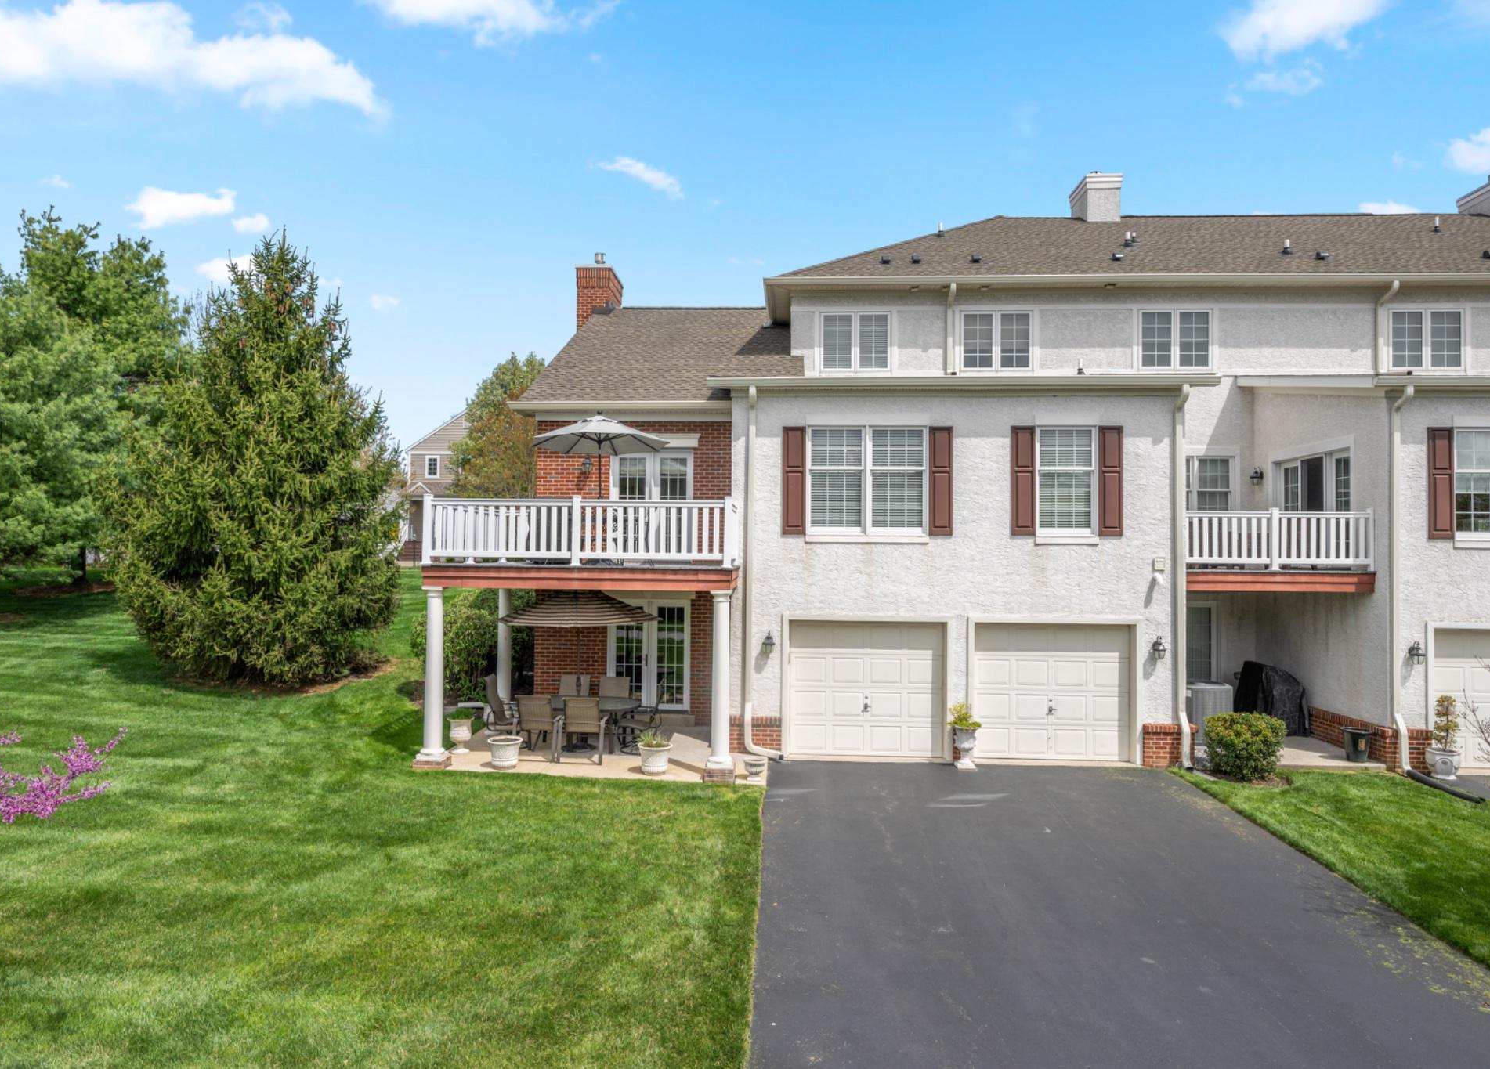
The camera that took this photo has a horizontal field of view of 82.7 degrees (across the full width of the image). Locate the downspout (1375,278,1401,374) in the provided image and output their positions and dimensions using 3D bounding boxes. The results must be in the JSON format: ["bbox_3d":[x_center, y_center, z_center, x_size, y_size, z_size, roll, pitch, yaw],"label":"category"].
[{"bbox_3d":[12.006,-3.893,15.857,0.140,1.615,0.450,0,-1,3],"label":"downspout"}]

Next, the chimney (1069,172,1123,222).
[{"bbox_3d":[9.335,-8.712,22.524,0.923,1.331,1.340,0,-1,3],"label":"chimney"}]

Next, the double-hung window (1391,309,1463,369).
[{"bbox_3d":[13.270,-3.792,16.517,1.417,1.183,0.130,0,-1,2],"label":"double-hung window"}]

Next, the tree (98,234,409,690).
[{"bbox_3d":[-10.748,-1.902,18.945,5.800,9.684,5.700,0,-1,3],"label":"tree"}]

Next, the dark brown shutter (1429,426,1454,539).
[{"bbox_3d":[10.644,-0.780,12.940,0.370,1.710,0.045,0,-1,3],"label":"dark brown shutter"}]

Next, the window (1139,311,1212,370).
[{"bbox_3d":[8.516,-3.852,16.726,1.381,1.170,0.120,0,-1,3],"label":"window"}]

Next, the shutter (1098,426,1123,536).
[{"bbox_3d":[5.642,-0.820,13.056,0.381,1.725,0.050,0,-1,2],"label":"shutter"}]

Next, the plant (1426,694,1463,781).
[{"bbox_3d":[10.315,2.973,12.489,0.440,1.206,0.440,0,-1,3],"label":"plant"}]

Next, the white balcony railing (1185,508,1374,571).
[{"bbox_3d":[8.130,0.078,12.956,2.868,0.946,0.120,0,-1,3],"label":"white balcony railing"}]

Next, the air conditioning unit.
[{"bbox_3d":[7.414,2.885,13.788,0.700,0.934,0.700,0,-1,3],"label":"air conditioning unit"}]

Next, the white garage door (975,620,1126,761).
[{"bbox_3d":[4.800,2.465,13.248,2.415,2.121,0.070,0,-1,3],"label":"white garage door"}]

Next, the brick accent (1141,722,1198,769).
[{"bbox_3d":[6.343,3.163,12.713,0.802,0.654,0.200,0,-1,3],"label":"brick accent"}]

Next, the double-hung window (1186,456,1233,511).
[{"bbox_3d":[8.863,-0.809,16.176,0.878,1.373,0.100,0,-1,3],"label":"double-hung window"}]

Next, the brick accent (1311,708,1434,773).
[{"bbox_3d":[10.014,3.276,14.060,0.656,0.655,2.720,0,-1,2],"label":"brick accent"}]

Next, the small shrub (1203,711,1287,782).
[{"bbox_3d":[7.450,3.097,12.615,1.120,0.885,1.120,0,-1,3],"label":"small shrub"}]

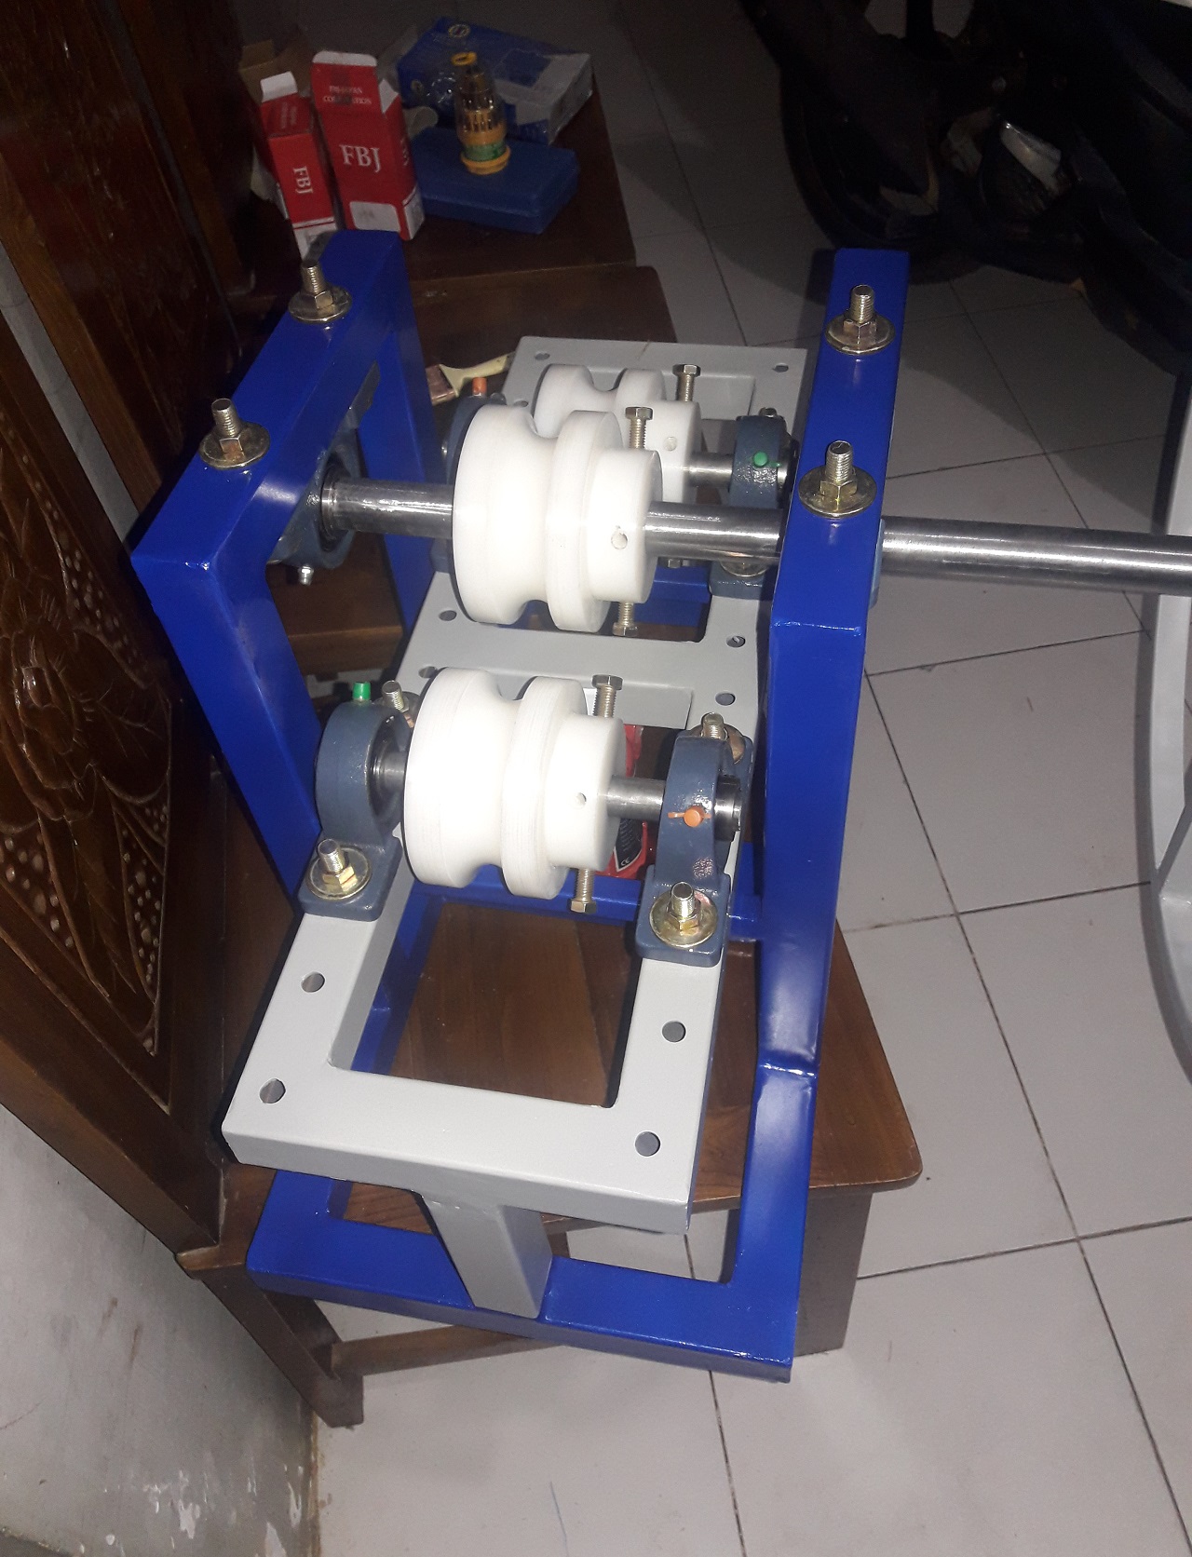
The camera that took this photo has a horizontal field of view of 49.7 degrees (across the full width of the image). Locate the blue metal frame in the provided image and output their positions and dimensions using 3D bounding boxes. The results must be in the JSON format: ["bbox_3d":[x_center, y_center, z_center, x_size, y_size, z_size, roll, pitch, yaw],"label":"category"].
[{"bbox_3d":[-0.003,-0.042,0.727,0.305,0.419,0.575,7,54,10],"label":"blue metal frame"}]

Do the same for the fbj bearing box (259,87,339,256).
[{"bbox_3d":[-0.318,-0.654,1.395,0.045,0.141,0.080,-13,53,-5],"label":"fbj bearing box"}]

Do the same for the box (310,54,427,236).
[{"bbox_3d":[-0.243,-0.680,1.375,0.072,0.193,0.045,9,54,12],"label":"box"}]

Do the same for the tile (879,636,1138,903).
[{"bbox_3d":[0.513,-0.016,1.430,0.335,0.009,0.335,-9,53,-1],"label":"tile"}]

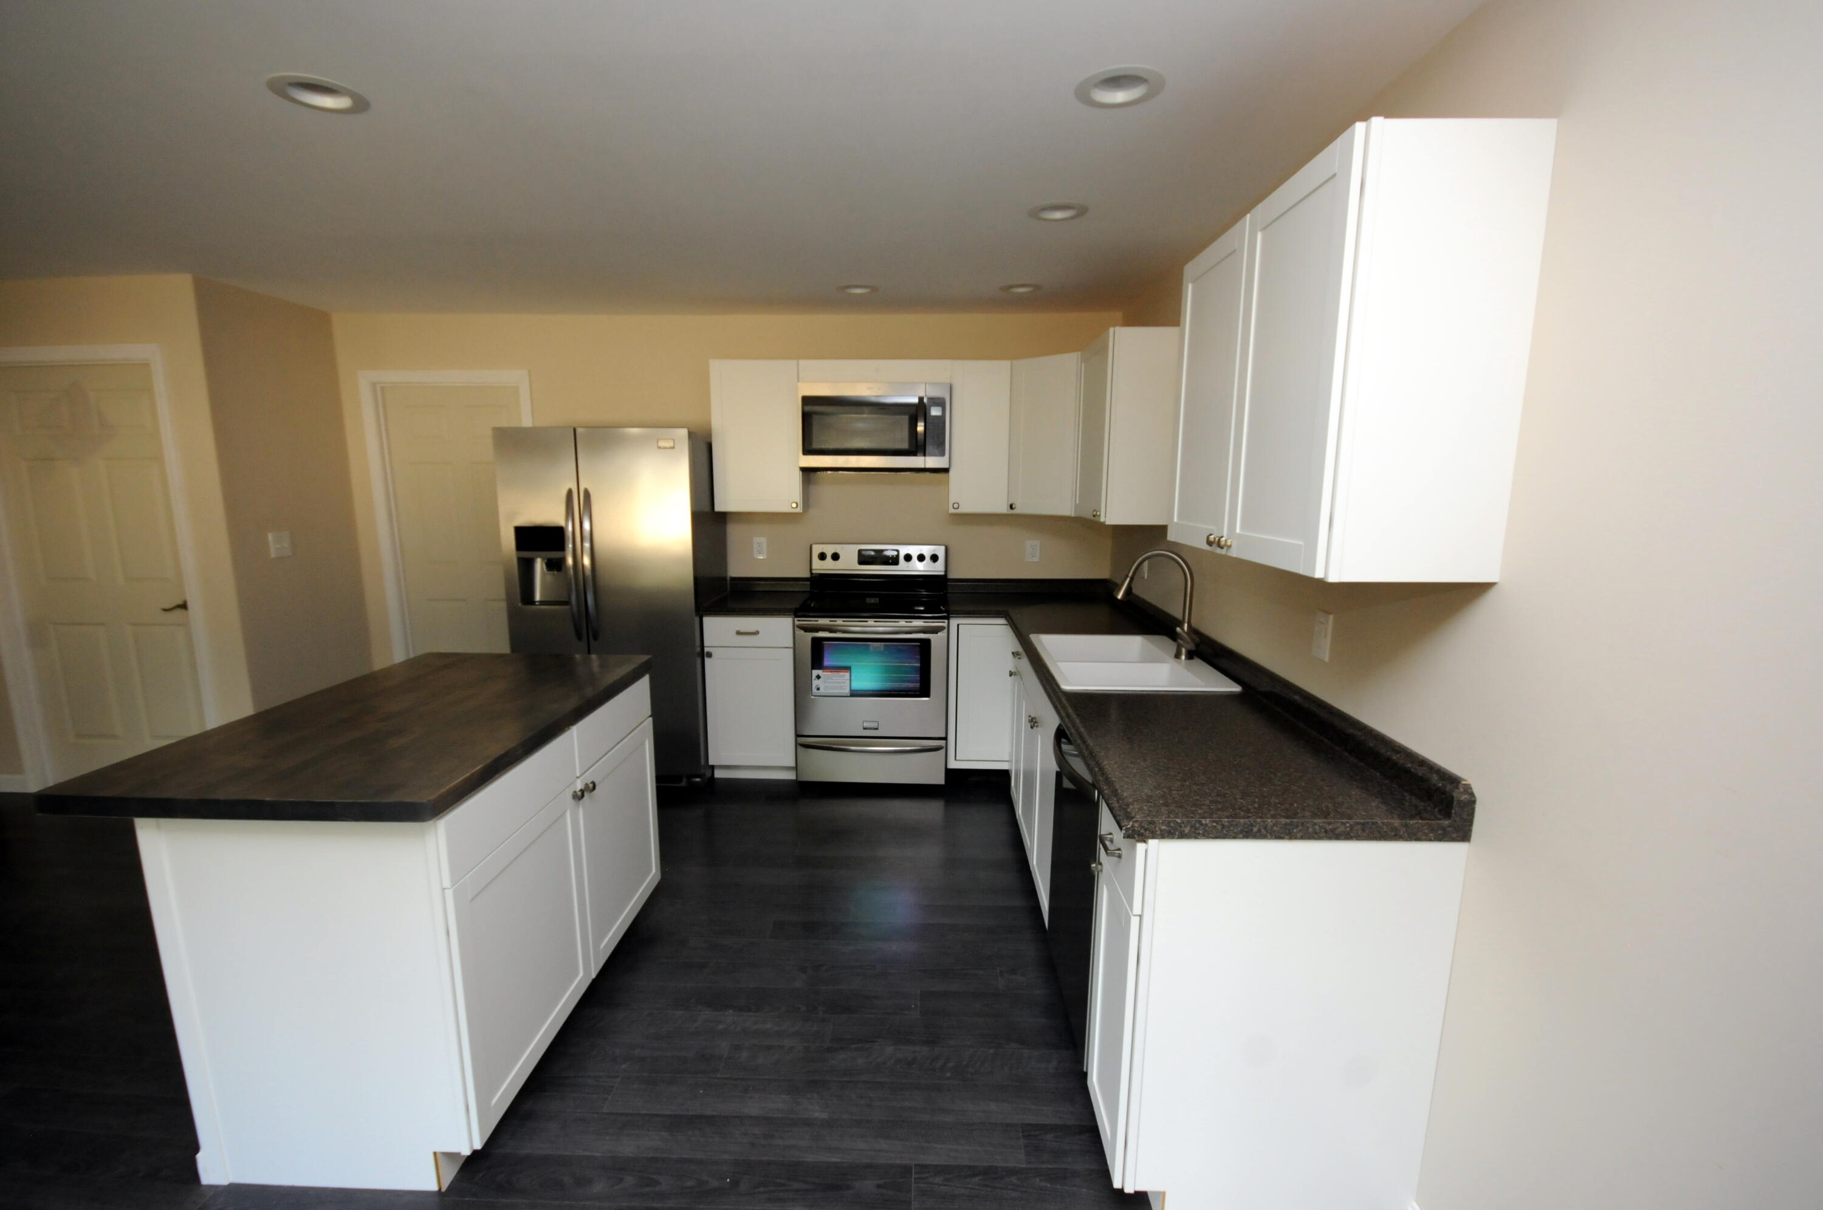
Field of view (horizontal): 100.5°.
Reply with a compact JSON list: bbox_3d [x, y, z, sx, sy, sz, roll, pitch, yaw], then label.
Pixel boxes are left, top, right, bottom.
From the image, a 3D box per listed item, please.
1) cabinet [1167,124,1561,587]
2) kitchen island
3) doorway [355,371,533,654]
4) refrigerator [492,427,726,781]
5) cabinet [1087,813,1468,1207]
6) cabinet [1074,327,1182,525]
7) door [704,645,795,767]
[{"bbox_3d":[0.905,-0.491,1.736,0.325,0.761,0.895,0,9,2],"label":"cabinet"},{"bbox_3d":[-1.341,0.740,2.200,0.836,0.919,1.224,0,10,1],"label":"kitchen island"},{"bbox_3d":[-2.575,-0.241,4.402,0.939,2.118,0.120,0,10,1],"label":"doorway"},{"bbox_3d":[-1.485,0.003,3.975,0.910,1.767,0.730,0,9,2],"label":"refrigerator"},{"bbox_3d":[0.742,0.861,1.639,0.635,0.876,0.302,0,10,1],"label":"cabinet"},{"bbox_3d":[0.950,-0.752,3.301,0.325,0.762,0.600,0,9,2],"label":"cabinet"},{"bbox_3d":[-0.802,0.516,3.814,0.443,0.615,0.020,0,9,2],"label":"door"}]

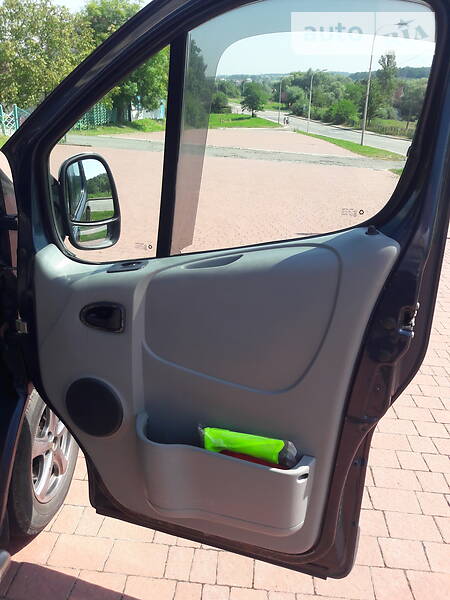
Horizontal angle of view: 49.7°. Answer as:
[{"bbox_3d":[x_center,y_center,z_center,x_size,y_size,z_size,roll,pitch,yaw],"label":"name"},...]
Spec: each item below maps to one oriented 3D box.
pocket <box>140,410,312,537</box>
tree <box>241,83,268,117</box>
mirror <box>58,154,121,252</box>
[{"bbox_3d":[-0.015,0.476,1.304,0.460,0.220,0.115,9,22,16],"label":"pocket"},{"bbox_3d":[7.416,-50.404,122.000,6.700,8.000,6.700,0,24,0],"label":"tree"},{"bbox_3d":[-0.409,-0.296,1.465,0.185,0.275,0.110,-15,27,-39],"label":"mirror"}]

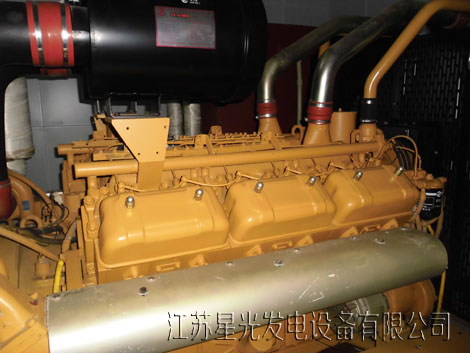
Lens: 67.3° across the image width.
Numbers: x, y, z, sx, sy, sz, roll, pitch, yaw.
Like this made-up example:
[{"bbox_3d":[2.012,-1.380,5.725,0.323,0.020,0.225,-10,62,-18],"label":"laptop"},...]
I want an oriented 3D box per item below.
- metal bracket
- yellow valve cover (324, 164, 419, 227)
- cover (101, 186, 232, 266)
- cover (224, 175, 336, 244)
[{"bbox_3d":[-0.256,-0.049,0.993,0.154,0.228,0.091,-6,12,-22],"label":"metal bracket"},{"bbox_3d":[0.440,0.035,1.139,0.330,0.126,0.152,-6,49,-22],"label":"yellow valve cover"},{"bbox_3d":[-0.177,0.097,0.884,0.330,0.126,0.152,-6,49,-22],"label":"cover"},{"bbox_3d":[0.131,0.066,1.012,0.330,0.126,0.152,-6,49,-22],"label":"cover"}]

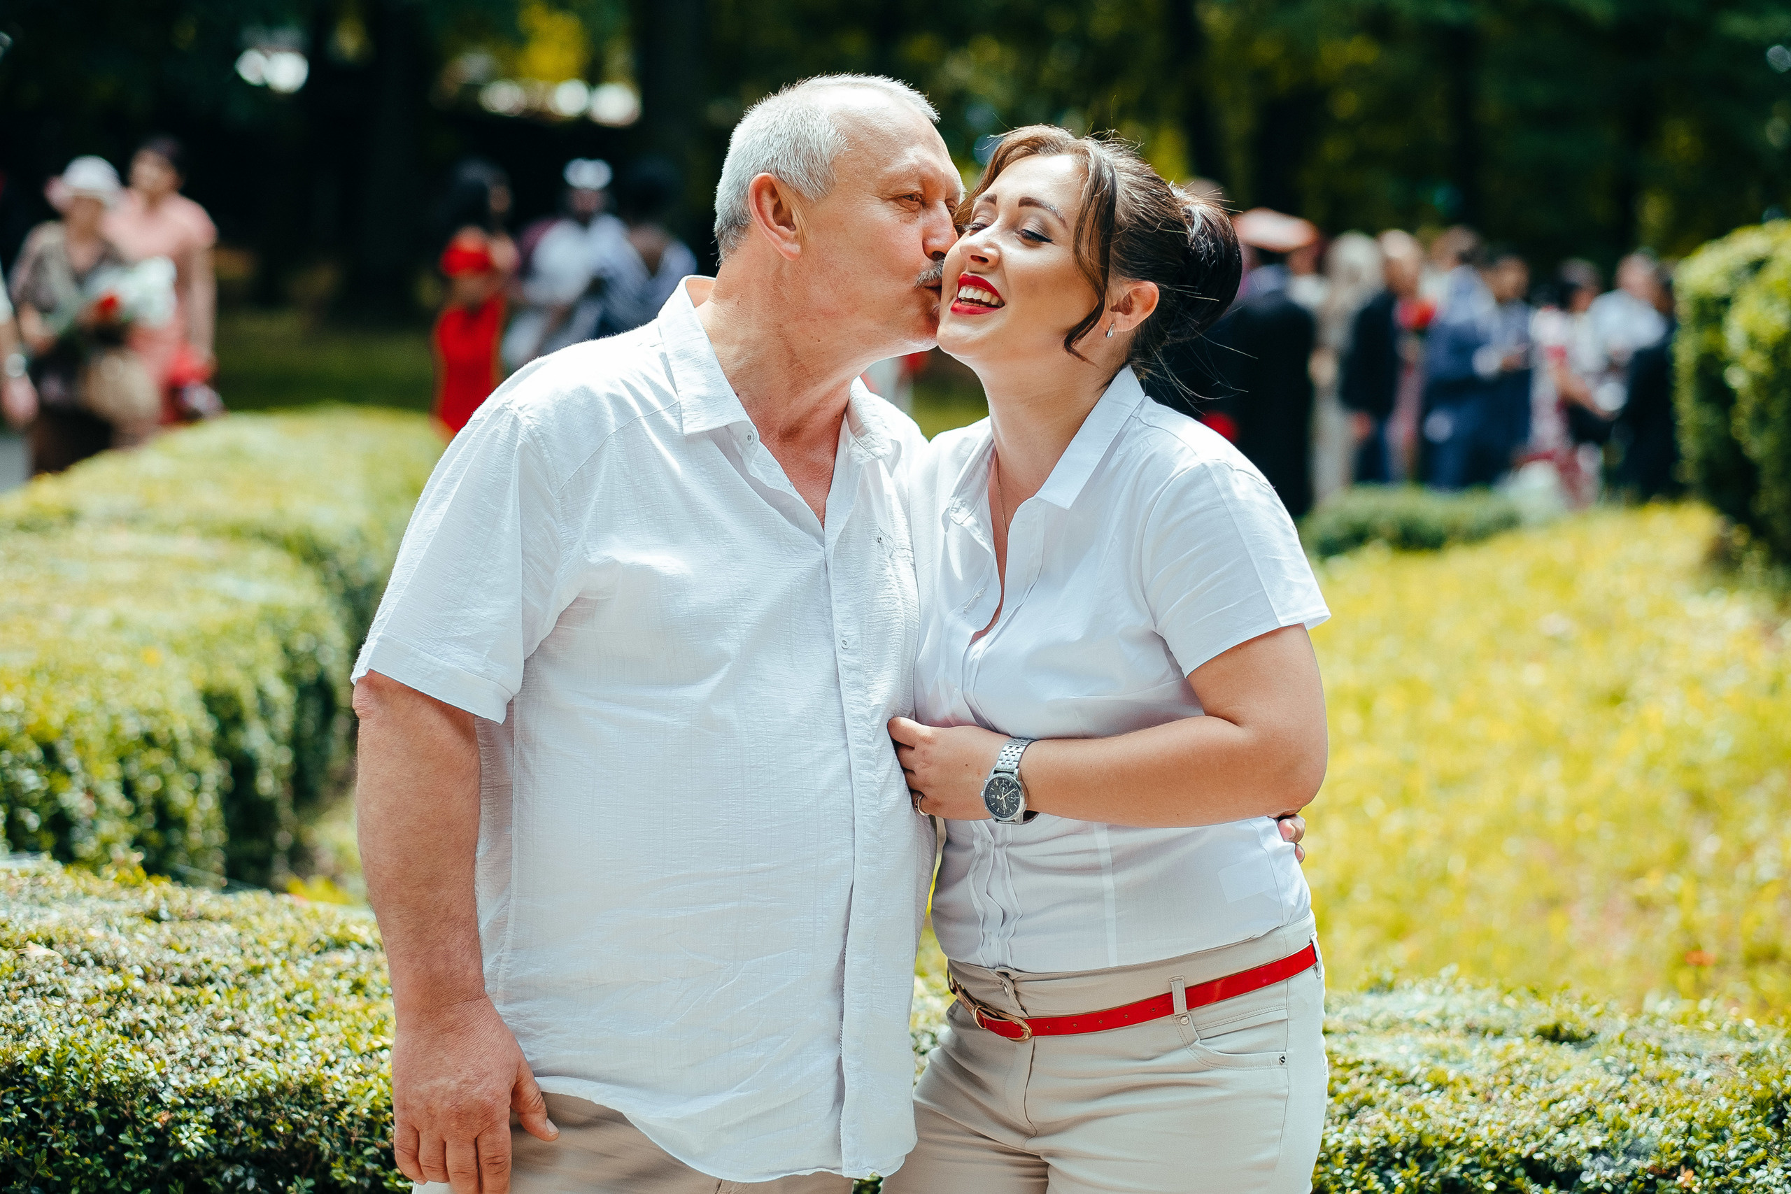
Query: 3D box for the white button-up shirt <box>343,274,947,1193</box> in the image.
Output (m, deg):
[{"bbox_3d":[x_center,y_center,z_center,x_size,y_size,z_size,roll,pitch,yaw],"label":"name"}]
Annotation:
[{"bbox_3d":[-0.160,0.106,3.520,0.570,0.740,0.360,-4,6,-35],"label":"white button-up shirt"}]

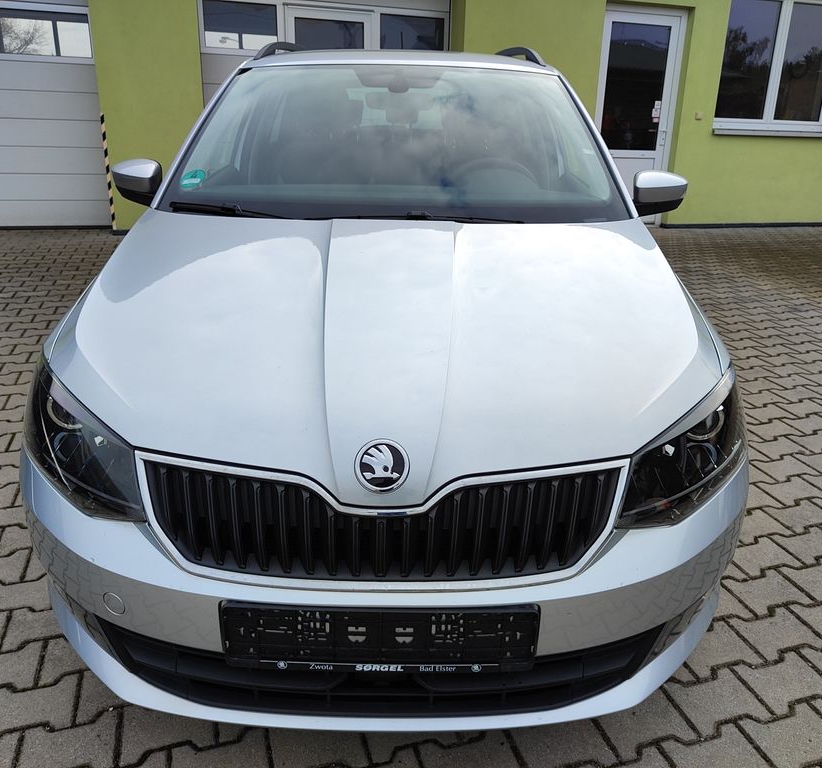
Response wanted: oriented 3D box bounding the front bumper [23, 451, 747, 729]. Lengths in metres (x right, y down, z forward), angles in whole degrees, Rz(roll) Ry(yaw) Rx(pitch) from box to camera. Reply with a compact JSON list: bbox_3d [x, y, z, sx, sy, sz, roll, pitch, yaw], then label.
[{"bbox_3d":[-0.054,0.362,1.374,1.680,0.440,0.540,1,23,0],"label":"front bumper"}]

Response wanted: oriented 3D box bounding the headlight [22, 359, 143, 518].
[{"bbox_3d":[-0.660,0.092,1.356,0.400,0.190,0.480,1,23,0],"label":"headlight"}]

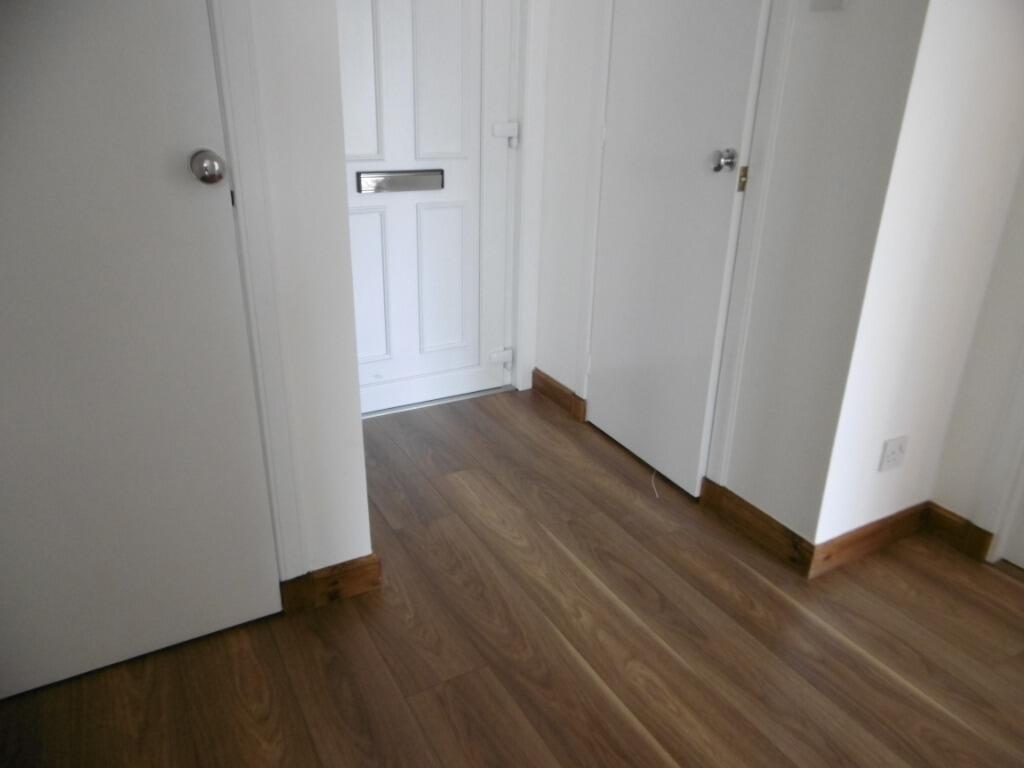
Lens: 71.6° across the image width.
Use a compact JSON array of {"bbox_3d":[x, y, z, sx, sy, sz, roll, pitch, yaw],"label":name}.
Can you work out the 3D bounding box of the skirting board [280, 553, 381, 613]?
[{"bbox_3d":[-0.429,0.476,1.695,0.228,0.090,0.020,-11,25,-27],"label":"skirting board"}]

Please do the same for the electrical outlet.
[{"bbox_3d":[0.984,0.179,1.835,0.086,0.086,0.010,-11,25,-27],"label":"electrical outlet"}]

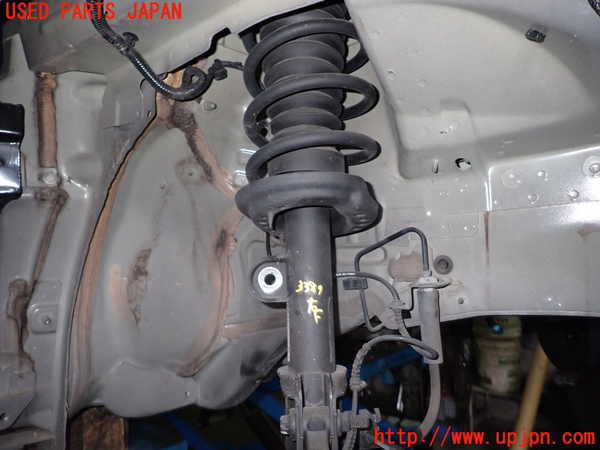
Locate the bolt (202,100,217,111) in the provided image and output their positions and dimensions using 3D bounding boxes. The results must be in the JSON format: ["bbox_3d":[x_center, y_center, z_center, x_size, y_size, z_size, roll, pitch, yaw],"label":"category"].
[{"bbox_3d":[-0.129,-0.171,0.620,0.015,0.015,0.014,6,3,-31],"label":"bolt"}]

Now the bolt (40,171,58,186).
[{"bbox_3d":[-0.289,-0.054,0.500,0.019,0.019,0.012,2,5,-12],"label":"bolt"}]

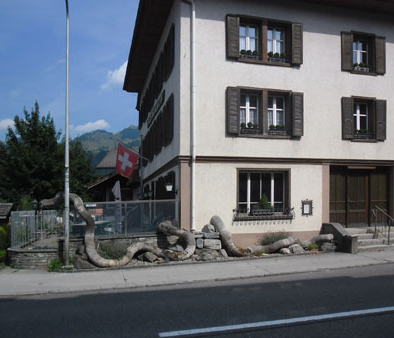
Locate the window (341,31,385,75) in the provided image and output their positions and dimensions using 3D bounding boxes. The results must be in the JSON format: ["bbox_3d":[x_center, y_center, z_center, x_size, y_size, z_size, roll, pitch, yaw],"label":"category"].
[{"bbox_3d":[6.121,-4.277,12.950,1.850,1.530,0.220,0,-4,-15],"label":"window"}]

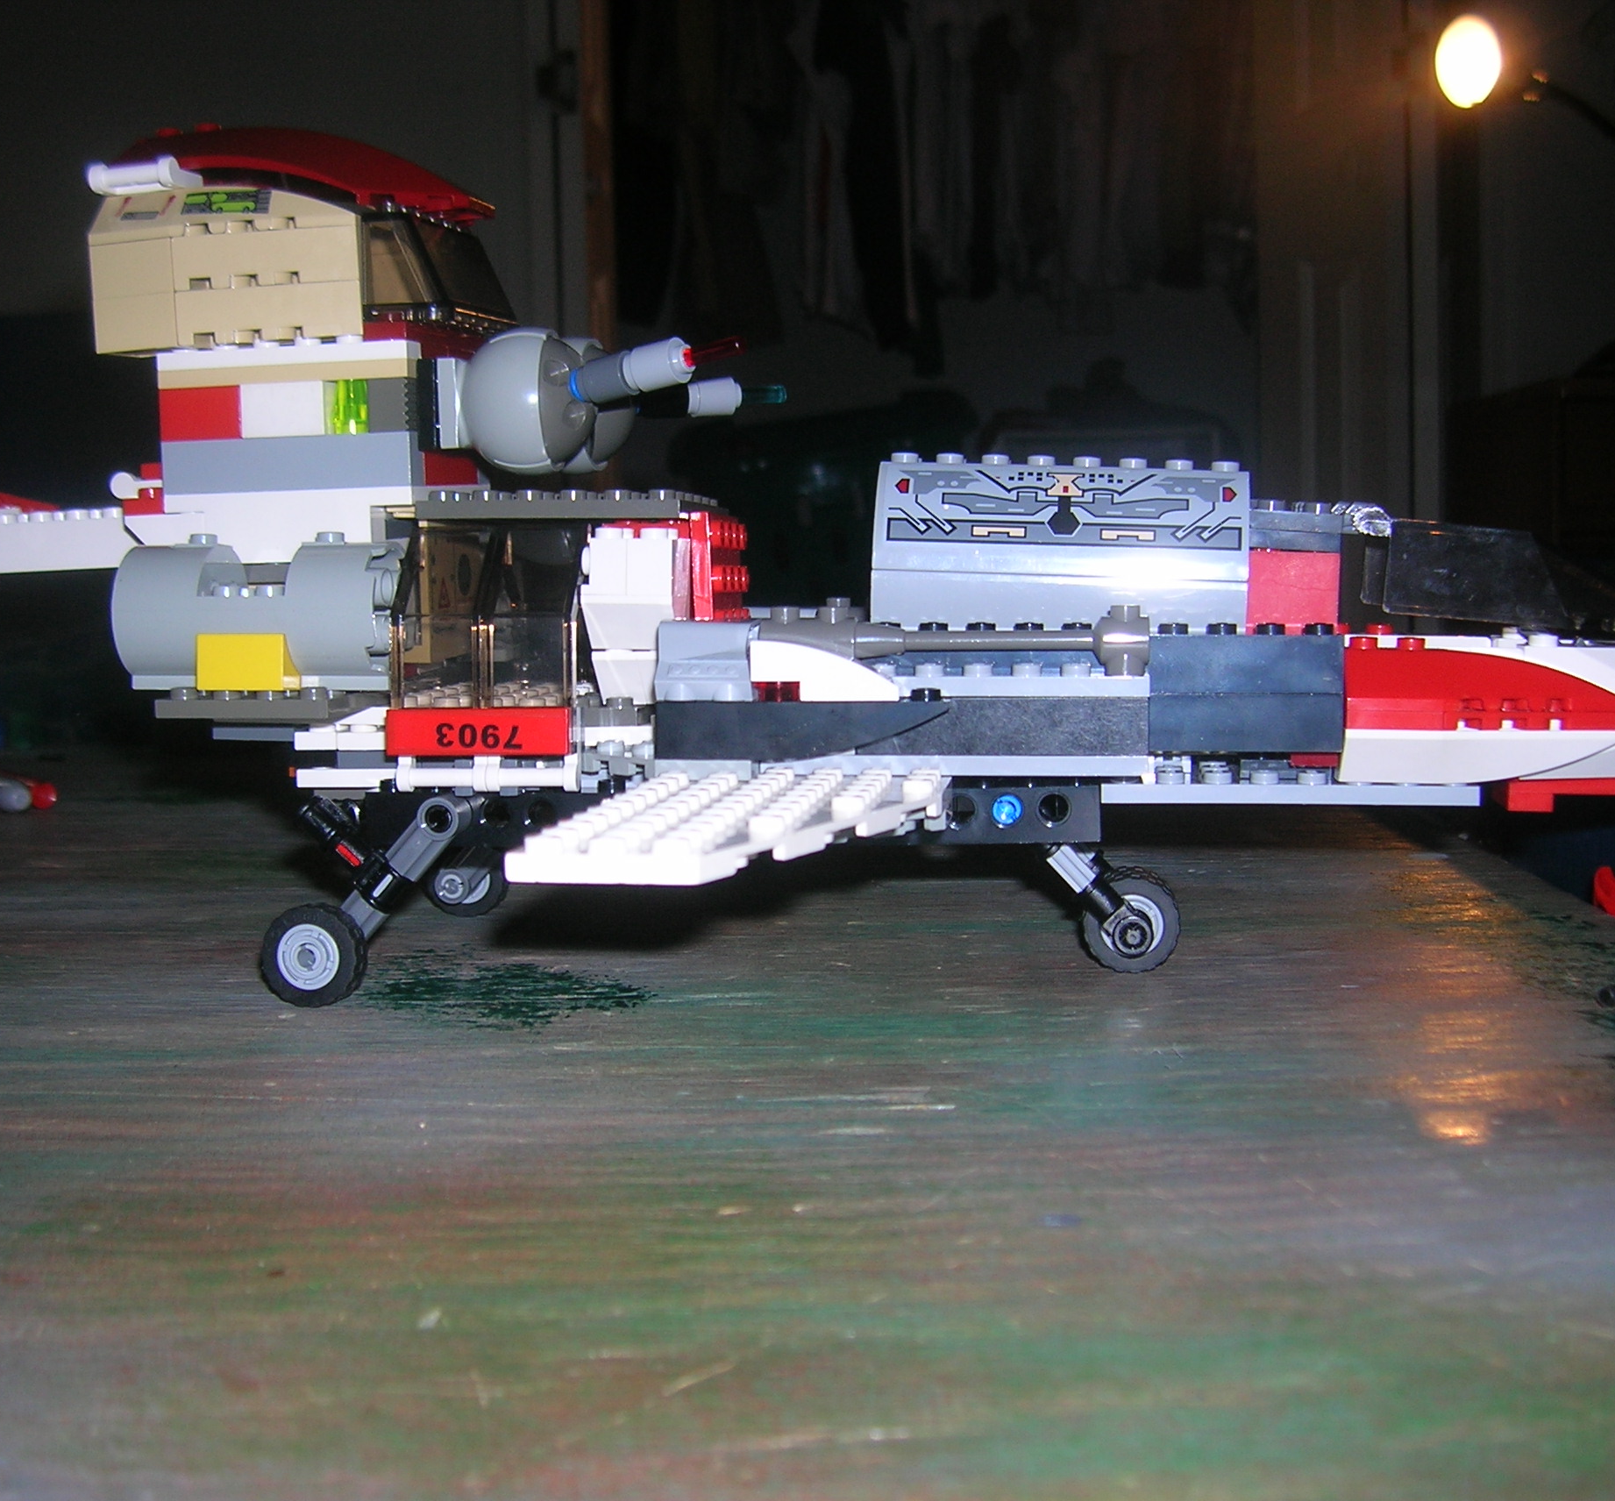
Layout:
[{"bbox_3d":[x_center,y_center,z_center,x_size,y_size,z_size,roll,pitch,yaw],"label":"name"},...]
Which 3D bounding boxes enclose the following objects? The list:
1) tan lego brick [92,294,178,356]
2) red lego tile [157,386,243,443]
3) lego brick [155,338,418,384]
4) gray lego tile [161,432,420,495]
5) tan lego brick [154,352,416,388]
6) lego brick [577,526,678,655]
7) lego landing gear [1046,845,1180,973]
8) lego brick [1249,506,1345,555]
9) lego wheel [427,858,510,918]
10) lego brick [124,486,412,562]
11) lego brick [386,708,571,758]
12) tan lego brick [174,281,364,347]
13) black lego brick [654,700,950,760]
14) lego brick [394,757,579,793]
[{"bbox_3d":[-0.118,-0.077,0.358,0.016,0.010,0.015,-2,4,12],"label":"tan lego brick"},{"bbox_3d":[-0.110,-0.061,0.362,0.016,0.010,0.008,-1,5,9],"label":"red lego tile"},{"bbox_3d":[-0.094,-0.070,0.359,0.048,0.007,0.008,0,6,11],"label":"lego brick"},{"bbox_3d":[-0.094,-0.052,0.361,0.048,0.010,0.008,0,6,11],"label":"gray lego tile"},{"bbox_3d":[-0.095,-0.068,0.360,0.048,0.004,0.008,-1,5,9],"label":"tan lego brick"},{"bbox_3d":[-0.030,-0.028,0.345,0.017,0.021,0.016,0,7,8],"label":"lego brick"},{"bbox_3d":[0.055,0.028,0.356,0.024,0.025,0.020,0,5,8],"label":"lego landing gear"},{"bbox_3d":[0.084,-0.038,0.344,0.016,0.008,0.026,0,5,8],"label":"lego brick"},{"bbox_3d":[-0.072,0.027,0.424,0.018,0.018,0.007,0,5,5],"label":"lego wheel"},{"bbox_3d":[-0.098,-0.041,0.363,0.056,0.013,0.010,-1,5,9],"label":"lego brick"},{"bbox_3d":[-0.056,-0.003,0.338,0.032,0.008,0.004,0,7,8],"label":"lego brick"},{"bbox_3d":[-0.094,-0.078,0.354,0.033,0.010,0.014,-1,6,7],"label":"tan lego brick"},{"bbox_3d":[0.000,-0.004,0.324,0.048,0.010,0.009,0,6,5],"label":"black lego brick"},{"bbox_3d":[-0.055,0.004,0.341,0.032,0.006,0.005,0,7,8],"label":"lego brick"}]

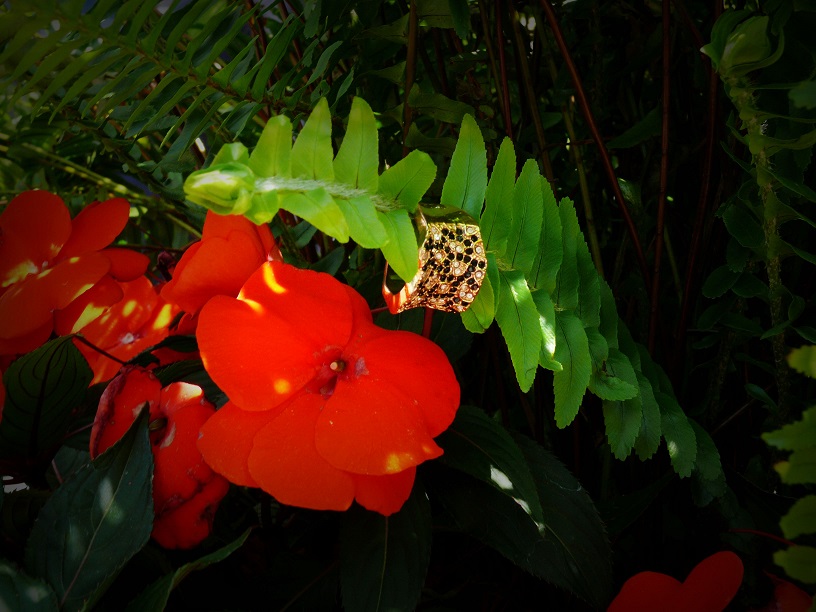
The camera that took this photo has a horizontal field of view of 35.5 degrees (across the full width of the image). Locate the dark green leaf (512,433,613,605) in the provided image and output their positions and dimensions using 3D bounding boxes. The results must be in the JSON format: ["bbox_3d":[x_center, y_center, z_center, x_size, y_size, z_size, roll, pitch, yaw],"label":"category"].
[{"bbox_3d":[0.041,0.064,0.375,0.034,0.012,0.068,-31,70,-27],"label":"dark green leaf"}]

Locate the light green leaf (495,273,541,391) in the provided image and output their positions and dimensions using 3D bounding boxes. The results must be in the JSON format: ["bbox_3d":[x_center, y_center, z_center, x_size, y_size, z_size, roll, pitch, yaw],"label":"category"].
[{"bbox_3d":[0.027,0.006,0.309,0.009,0.029,0.005,-14,0,-29],"label":"light green leaf"}]

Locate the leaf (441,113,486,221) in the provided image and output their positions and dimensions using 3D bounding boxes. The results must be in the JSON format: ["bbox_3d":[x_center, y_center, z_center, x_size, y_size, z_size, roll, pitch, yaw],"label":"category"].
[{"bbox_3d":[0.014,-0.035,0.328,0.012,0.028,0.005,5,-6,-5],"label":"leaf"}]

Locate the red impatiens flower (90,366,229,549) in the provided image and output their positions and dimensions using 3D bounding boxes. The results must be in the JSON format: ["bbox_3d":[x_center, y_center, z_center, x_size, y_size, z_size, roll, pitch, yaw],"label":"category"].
[{"bbox_3d":[-0.069,0.042,0.352,0.036,0.047,0.024,5,6,19],"label":"red impatiens flower"}]

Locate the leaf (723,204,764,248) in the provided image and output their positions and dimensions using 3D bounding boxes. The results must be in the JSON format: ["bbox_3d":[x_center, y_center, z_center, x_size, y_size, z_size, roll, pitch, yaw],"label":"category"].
[{"bbox_3d":[0.098,-0.023,0.370,0.012,0.011,0.005,-17,6,6],"label":"leaf"}]

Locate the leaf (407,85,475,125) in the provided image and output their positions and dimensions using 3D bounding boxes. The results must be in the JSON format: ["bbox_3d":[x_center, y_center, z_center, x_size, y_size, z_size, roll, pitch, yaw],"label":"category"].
[{"bbox_3d":[0.010,-0.065,0.410,0.022,0.011,0.007,11,6,-6],"label":"leaf"}]

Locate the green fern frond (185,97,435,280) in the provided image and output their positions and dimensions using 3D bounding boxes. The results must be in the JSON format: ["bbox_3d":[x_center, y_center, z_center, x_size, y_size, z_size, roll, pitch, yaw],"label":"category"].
[{"bbox_3d":[-0.022,-0.026,0.287,0.055,0.039,0.023,-3,6,-24],"label":"green fern frond"}]

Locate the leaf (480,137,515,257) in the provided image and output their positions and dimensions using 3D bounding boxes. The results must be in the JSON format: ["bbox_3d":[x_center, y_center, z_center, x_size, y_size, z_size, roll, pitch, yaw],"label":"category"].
[{"bbox_3d":[0.022,-0.026,0.307,0.008,0.029,0.005,1,7,-30],"label":"leaf"}]

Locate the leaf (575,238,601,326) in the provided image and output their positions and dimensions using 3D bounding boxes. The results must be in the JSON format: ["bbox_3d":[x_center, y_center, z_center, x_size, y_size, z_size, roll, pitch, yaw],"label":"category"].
[{"bbox_3d":[0.051,-0.007,0.362,0.009,0.027,0.006,-2,-6,17],"label":"leaf"}]

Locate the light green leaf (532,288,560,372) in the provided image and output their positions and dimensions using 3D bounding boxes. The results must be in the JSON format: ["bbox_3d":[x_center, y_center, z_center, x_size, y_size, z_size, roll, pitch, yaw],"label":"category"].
[{"bbox_3d":[0.034,0.006,0.316,0.008,0.020,0.005,-7,0,-33],"label":"light green leaf"}]

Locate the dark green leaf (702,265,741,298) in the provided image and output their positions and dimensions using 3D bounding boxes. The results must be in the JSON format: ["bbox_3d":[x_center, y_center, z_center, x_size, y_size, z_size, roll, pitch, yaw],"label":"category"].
[{"bbox_3d":[0.111,-0.009,0.450,0.010,0.018,0.005,52,7,24],"label":"dark green leaf"}]

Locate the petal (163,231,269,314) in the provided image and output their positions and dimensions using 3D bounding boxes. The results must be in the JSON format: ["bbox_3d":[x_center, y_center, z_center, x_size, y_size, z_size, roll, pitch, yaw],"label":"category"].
[{"bbox_3d":[-0.057,-0.010,0.370,0.029,0.025,0.011,11,-18,15],"label":"petal"}]

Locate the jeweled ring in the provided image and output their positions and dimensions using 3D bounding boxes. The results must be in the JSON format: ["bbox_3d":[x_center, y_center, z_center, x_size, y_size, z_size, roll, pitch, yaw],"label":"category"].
[{"bbox_3d":[0.006,-0.011,0.300,0.018,0.025,0.021,-3,8,-25],"label":"jeweled ring"}]

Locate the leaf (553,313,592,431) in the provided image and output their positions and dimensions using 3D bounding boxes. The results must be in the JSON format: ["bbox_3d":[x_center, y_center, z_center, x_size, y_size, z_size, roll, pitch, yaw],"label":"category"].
[{"bbox_3d":[0.045,0.018,0.348,0.011,0.032,0.006,-1,-9,15],"label":"leaf"}]

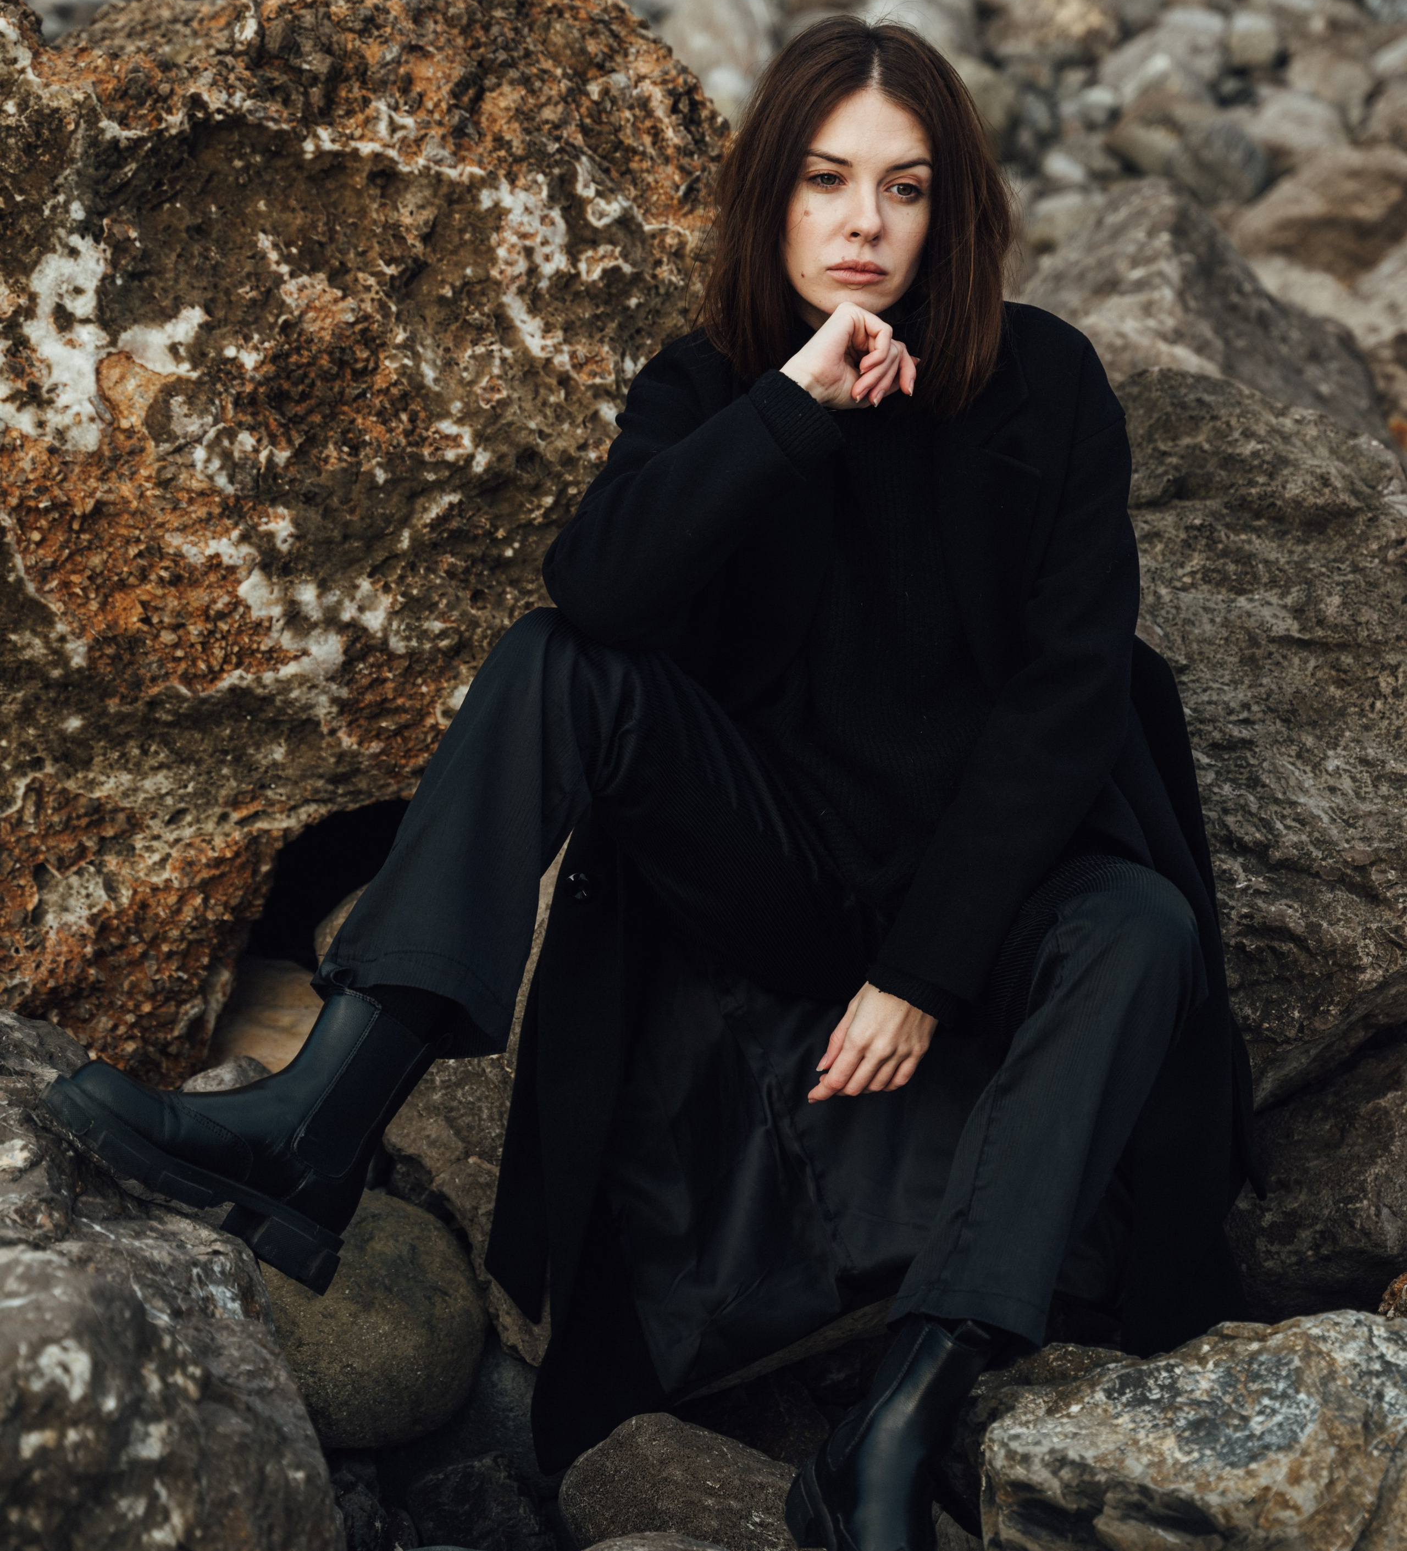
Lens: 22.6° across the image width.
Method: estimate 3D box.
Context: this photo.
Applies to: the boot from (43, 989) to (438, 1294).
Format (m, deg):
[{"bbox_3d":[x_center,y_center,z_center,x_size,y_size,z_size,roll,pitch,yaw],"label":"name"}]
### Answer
[{"bbox_3d":[-0.347,0.245,2.670,0.280,0.200,0.105,36,-3,-25],"label":"boot"}]

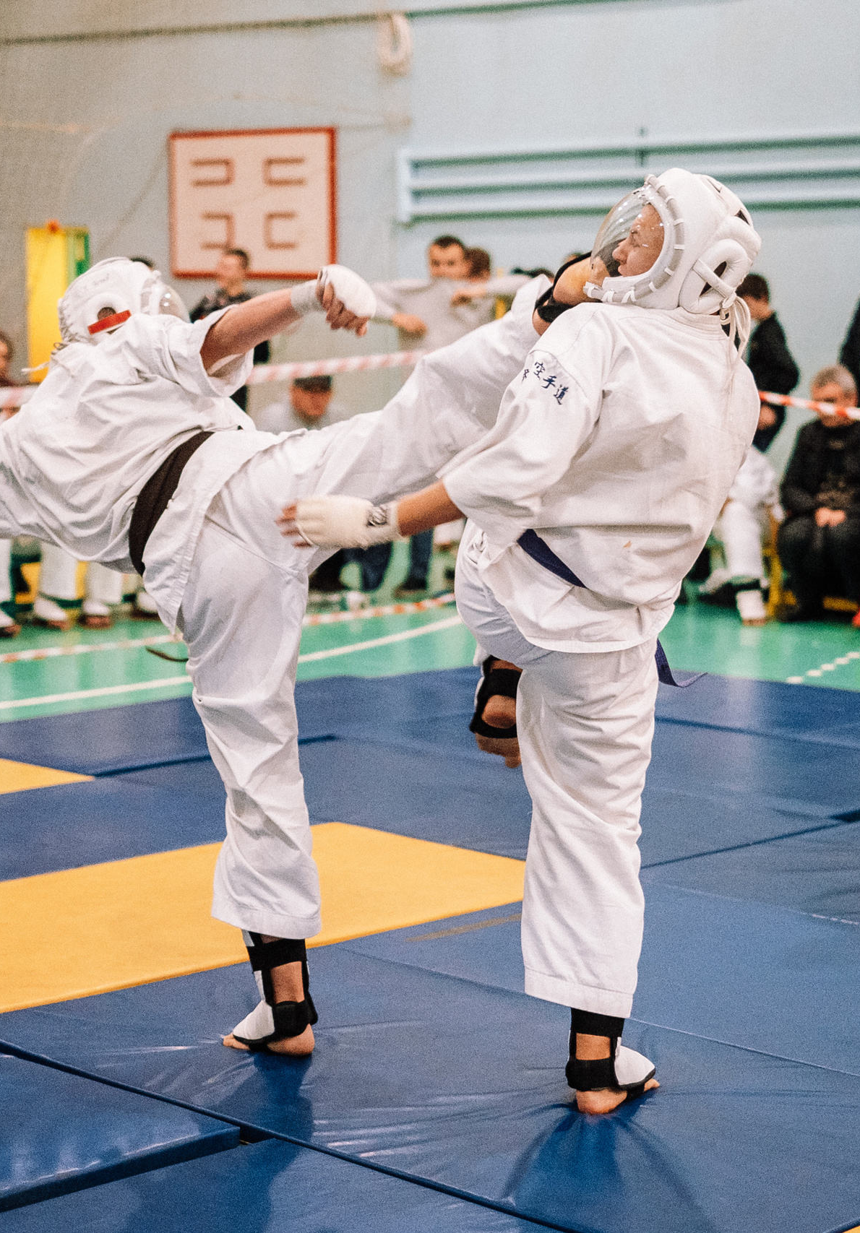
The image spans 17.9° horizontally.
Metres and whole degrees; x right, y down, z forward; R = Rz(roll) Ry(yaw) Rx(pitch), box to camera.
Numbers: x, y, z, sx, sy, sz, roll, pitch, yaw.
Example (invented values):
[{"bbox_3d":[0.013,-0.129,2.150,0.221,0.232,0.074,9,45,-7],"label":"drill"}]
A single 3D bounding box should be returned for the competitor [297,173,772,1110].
[{"bbox_3d":[0.174,0.033,4.874,0.780,1.660,0.600,5,9,41],"label":"competitor"}]

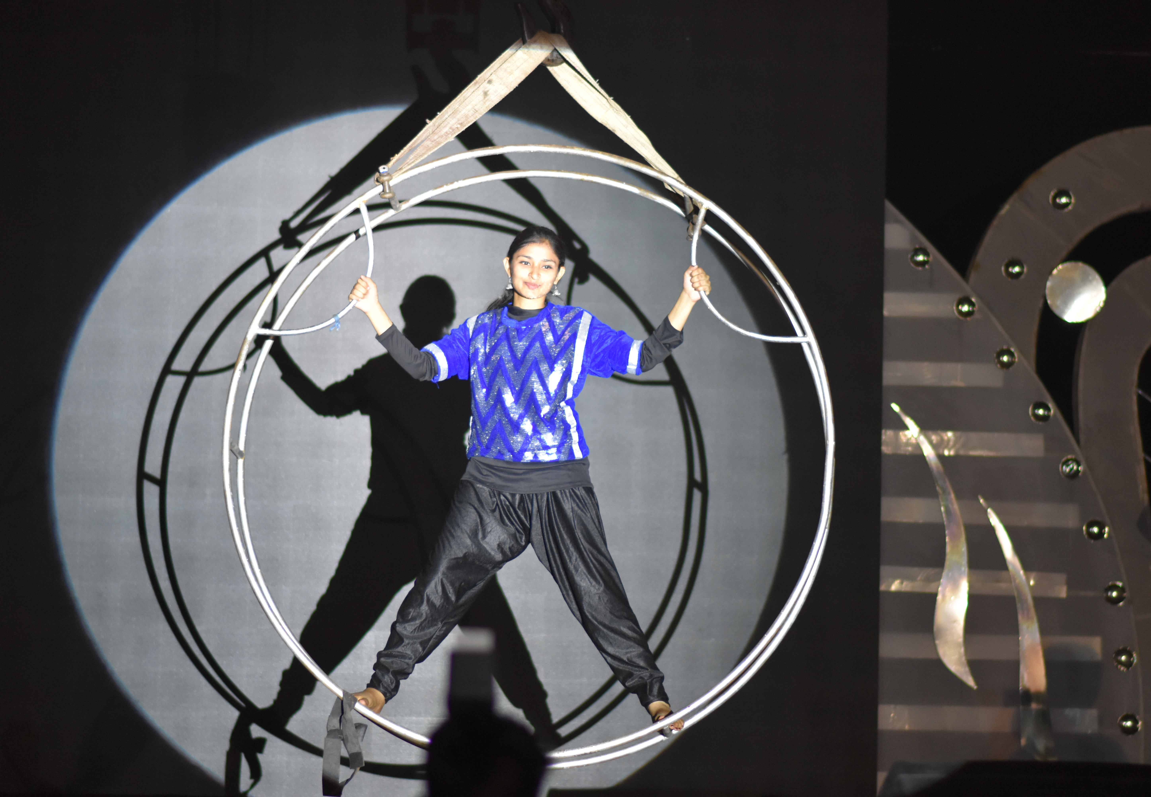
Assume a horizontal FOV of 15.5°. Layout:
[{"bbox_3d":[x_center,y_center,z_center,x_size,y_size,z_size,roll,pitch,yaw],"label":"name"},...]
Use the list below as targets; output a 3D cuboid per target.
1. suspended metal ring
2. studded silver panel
[{"bbox_3d":[-0.135,0.178,12.815,1.845,1.870,0.360,1,-10,3],"label":"suspended metal ring"},{"bbox_3d":[1.684,0.383,16.300,1.000,2.260,0.200,2,-7,-3],"label":"studded silver panel"}]

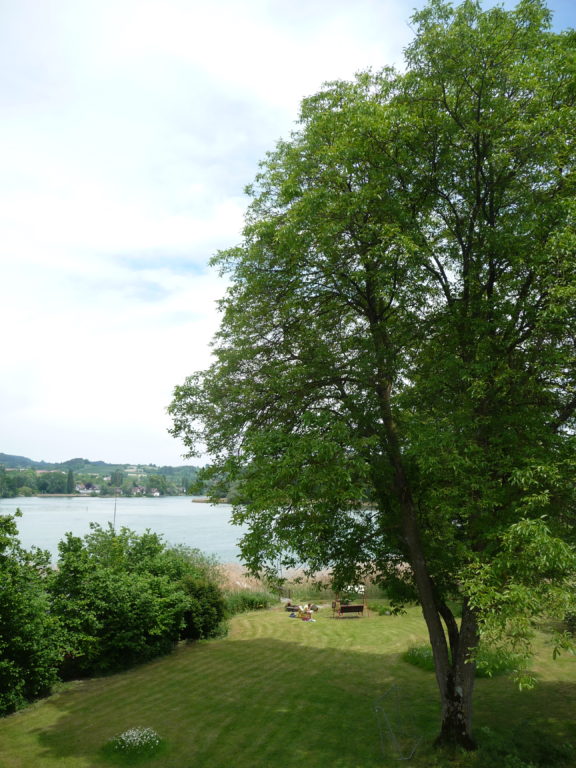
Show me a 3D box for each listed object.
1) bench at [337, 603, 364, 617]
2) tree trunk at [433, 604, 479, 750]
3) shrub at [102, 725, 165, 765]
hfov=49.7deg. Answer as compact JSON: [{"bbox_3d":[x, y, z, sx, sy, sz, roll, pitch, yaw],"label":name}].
[{"bbox_3d":[3.560,12.593,34.891,1.480,0.740,0.580,1,-10,-4],"label":"bench"},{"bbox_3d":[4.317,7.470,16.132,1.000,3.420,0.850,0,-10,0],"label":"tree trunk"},{"bbox_3d":[-3.769,8.799,15.230,1.380,0.500,1.100,2,-10,-14],"label":"shrub"}]

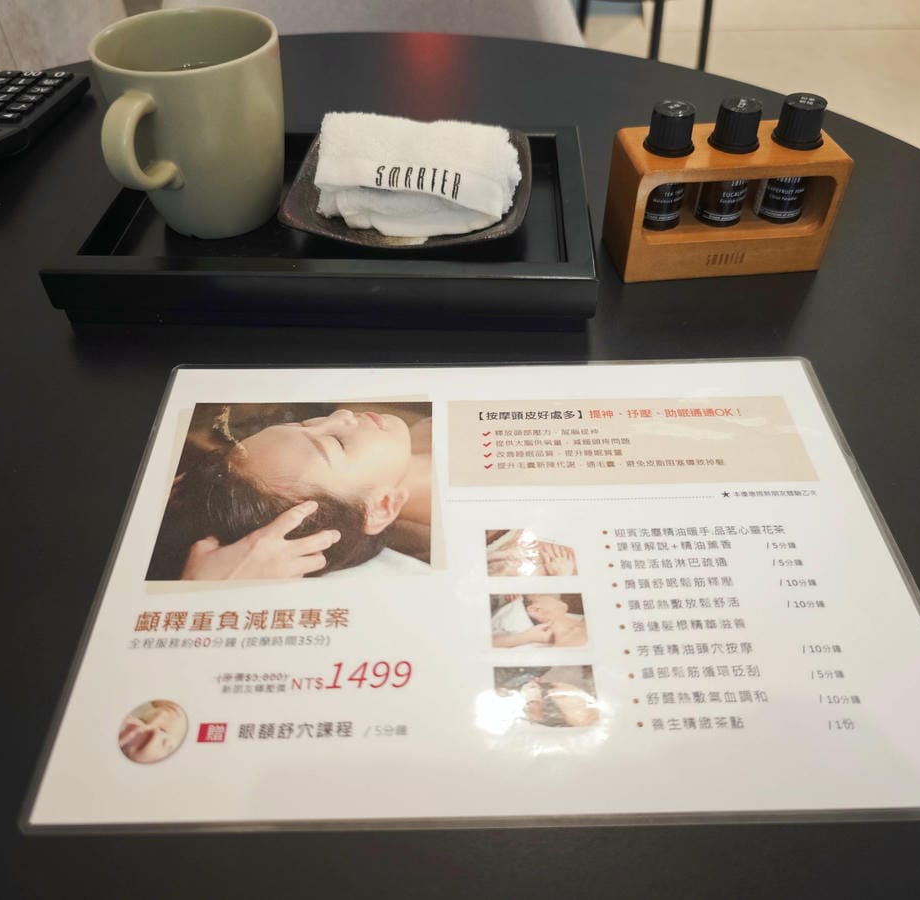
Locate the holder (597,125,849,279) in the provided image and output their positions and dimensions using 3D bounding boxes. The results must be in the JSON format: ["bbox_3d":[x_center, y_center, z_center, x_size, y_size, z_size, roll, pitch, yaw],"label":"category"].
[{"bbox_3d":[0.137,-0.132,0.423,0.107,0.063,0.046,-5,47,-4],"label":"holder"}]

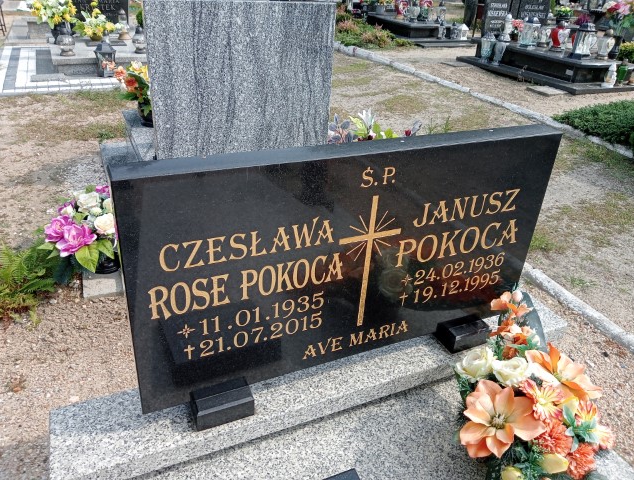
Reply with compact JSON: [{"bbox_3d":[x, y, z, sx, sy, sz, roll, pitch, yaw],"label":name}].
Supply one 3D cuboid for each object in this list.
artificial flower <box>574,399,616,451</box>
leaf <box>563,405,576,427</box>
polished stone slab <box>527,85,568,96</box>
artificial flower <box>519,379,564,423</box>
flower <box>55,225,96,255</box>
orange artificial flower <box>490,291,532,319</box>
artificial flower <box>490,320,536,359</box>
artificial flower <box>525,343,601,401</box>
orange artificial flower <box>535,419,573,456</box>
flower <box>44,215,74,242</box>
[{"bbox_3d":[0.654,0.437,1.217,0.095,0.050,0.100,8,47,-31],"label":"artificial flower"},{"bbox_3d":[0.583,0.405,1.193,0.025,0.050,0.014,-23,9,16],"label":"leaf"},{"bbox_3d":[2.690,-1.690,5.915,0.370,0.050,0.360,-10,31,-22],"label":"polished stone slab"},{"bbox_3d":[0.485,0.344,1.108,0.093,0.092,0.050,19,-7,27],"label":"artificial flower"},{"bbox_3d":[-0.890,0.002,1.912,0.148,0.118,0.090,-11,5,-25],"label":"flower"},{"bbox_3d":[0.601,0.199,1.597,0.120,0.070,0.075,-10,31,-24],"label":"orange artificial flower"},{"bbox_3d":[0.489,0.248,1.286,0.112,0.090,0.080,16,-4,23],"label":"artificial flower"},{"bbox_3d":[0.609,0.328,1.287,0.190,0.090,0.170,-1,31,-28],"label":"artificial flower"},{"bbox_3d":[0.482,0.404,1.058,0.085,0.082,0.055,21,-10,29],"label":"orange artificial flower"},{"bbox_3d":[-0.964,-0.043,1.941,0.125,0.105,0.080,-12,6,-26],"label":"flower"}]

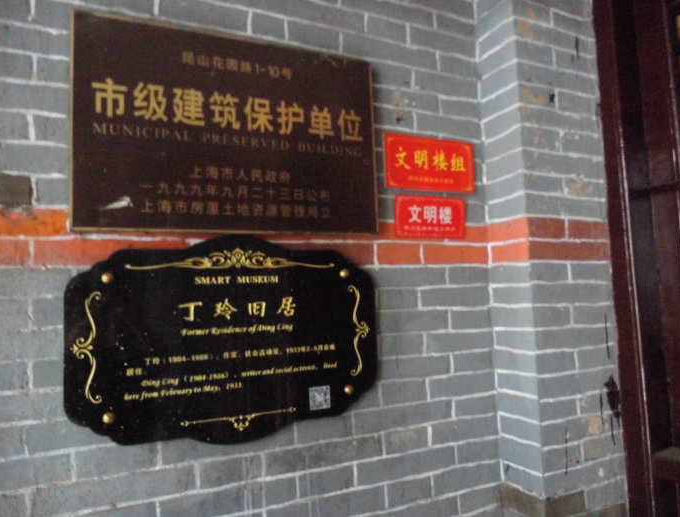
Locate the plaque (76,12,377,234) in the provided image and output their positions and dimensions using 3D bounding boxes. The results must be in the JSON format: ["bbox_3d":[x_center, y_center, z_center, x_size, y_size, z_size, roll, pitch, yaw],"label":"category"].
[{"bbox_3d":[-0.199,-0.244,0.999,0.597,0.394,0.022,-1,-4,-24],"label":"plaque"}]

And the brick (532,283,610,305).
[{"bbox_3d":[0.531,0.089,1.240,0.262,0.047,0.120,0,-5,-24],"label":"brick"}]

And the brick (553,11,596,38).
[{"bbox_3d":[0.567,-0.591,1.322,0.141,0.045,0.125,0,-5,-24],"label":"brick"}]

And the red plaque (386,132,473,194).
[{"bbox_3d":[0.217,-0.222,1.189,0.250,0.126,0.008,0,-5,-24],"label":"red plaque"}]

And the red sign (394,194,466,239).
[{"bbox_3d":[0.215,-0.096,1.178,0.195,0.097,0.008,0,-5,-24],"label":"red sign"}]

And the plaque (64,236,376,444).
[{"bbox_3d":[-0.195,0.154,0.966,0.597,0.394,0.018,0,-5,-24],"label":"plaque"}]

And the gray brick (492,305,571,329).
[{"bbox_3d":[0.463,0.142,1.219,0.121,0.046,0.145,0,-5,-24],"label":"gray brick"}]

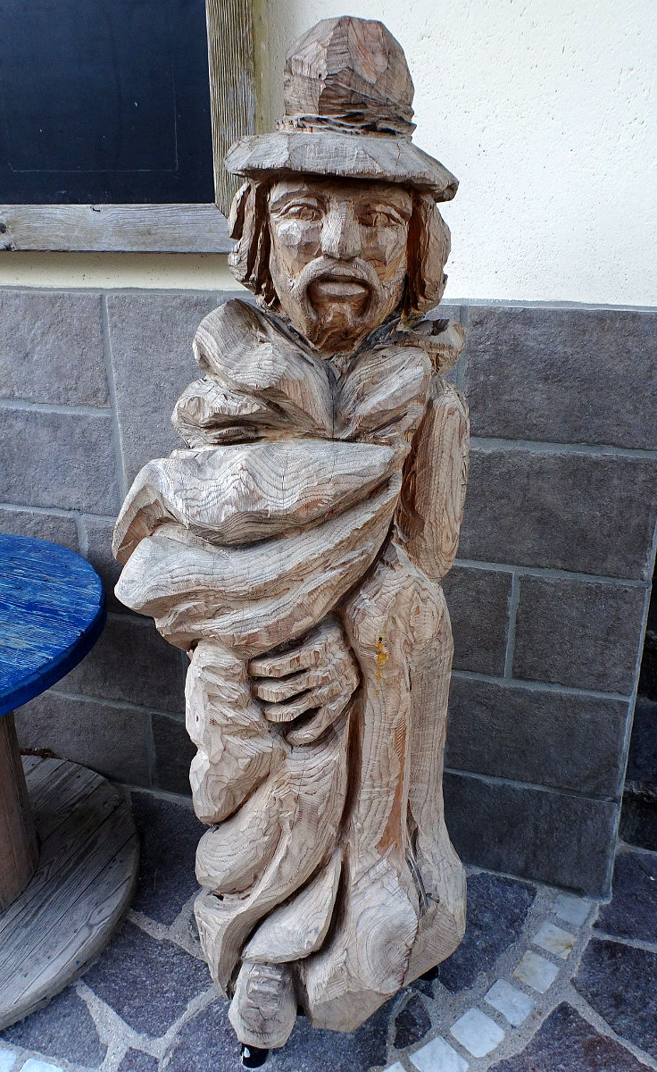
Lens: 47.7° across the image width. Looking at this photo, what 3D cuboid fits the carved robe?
[{"bbox_3d":[-0.021,0.241,1.287,0.546,1.228,0.403,3,19,6],"label":"carved robe"}]

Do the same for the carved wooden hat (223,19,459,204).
[{"bbox_3d":[0.019,-0.558,0.965,0.309,0.208,0.306,2,19,4],"label":"carved wooden hat"}]

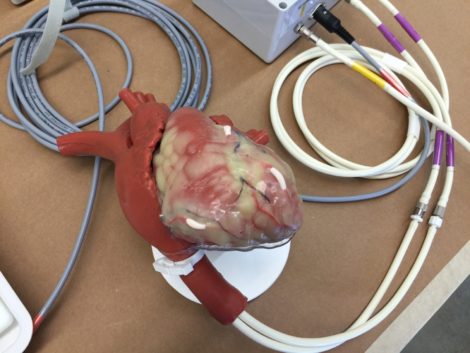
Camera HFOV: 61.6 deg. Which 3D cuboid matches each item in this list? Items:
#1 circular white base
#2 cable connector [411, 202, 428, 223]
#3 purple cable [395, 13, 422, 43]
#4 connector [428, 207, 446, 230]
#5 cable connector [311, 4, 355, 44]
[{"bbox_3d":[-0.010,0.048,0.326,0.118,0.007,0.118,3,66,-6],"label":"circular white base"},{"bbox_3d":[0.166,0.032,0.354,0.011,0.011,0.021,34,66,8],"label":"cable connector"},{"bbox_3d":[0.192,-0.165,0.436,0.007,0.007,0.039,-39,88,-21],"label":"purple cable"},{"bbox_3d":[0.182,0.036,0.354,0.011,0.011,0.023,27,66,5],"label":"connector"},{"bbox_3d":[0.106,-0.158,0.416,0.052,0.015,0.015,40,67,11],"label":"cable connector"}]

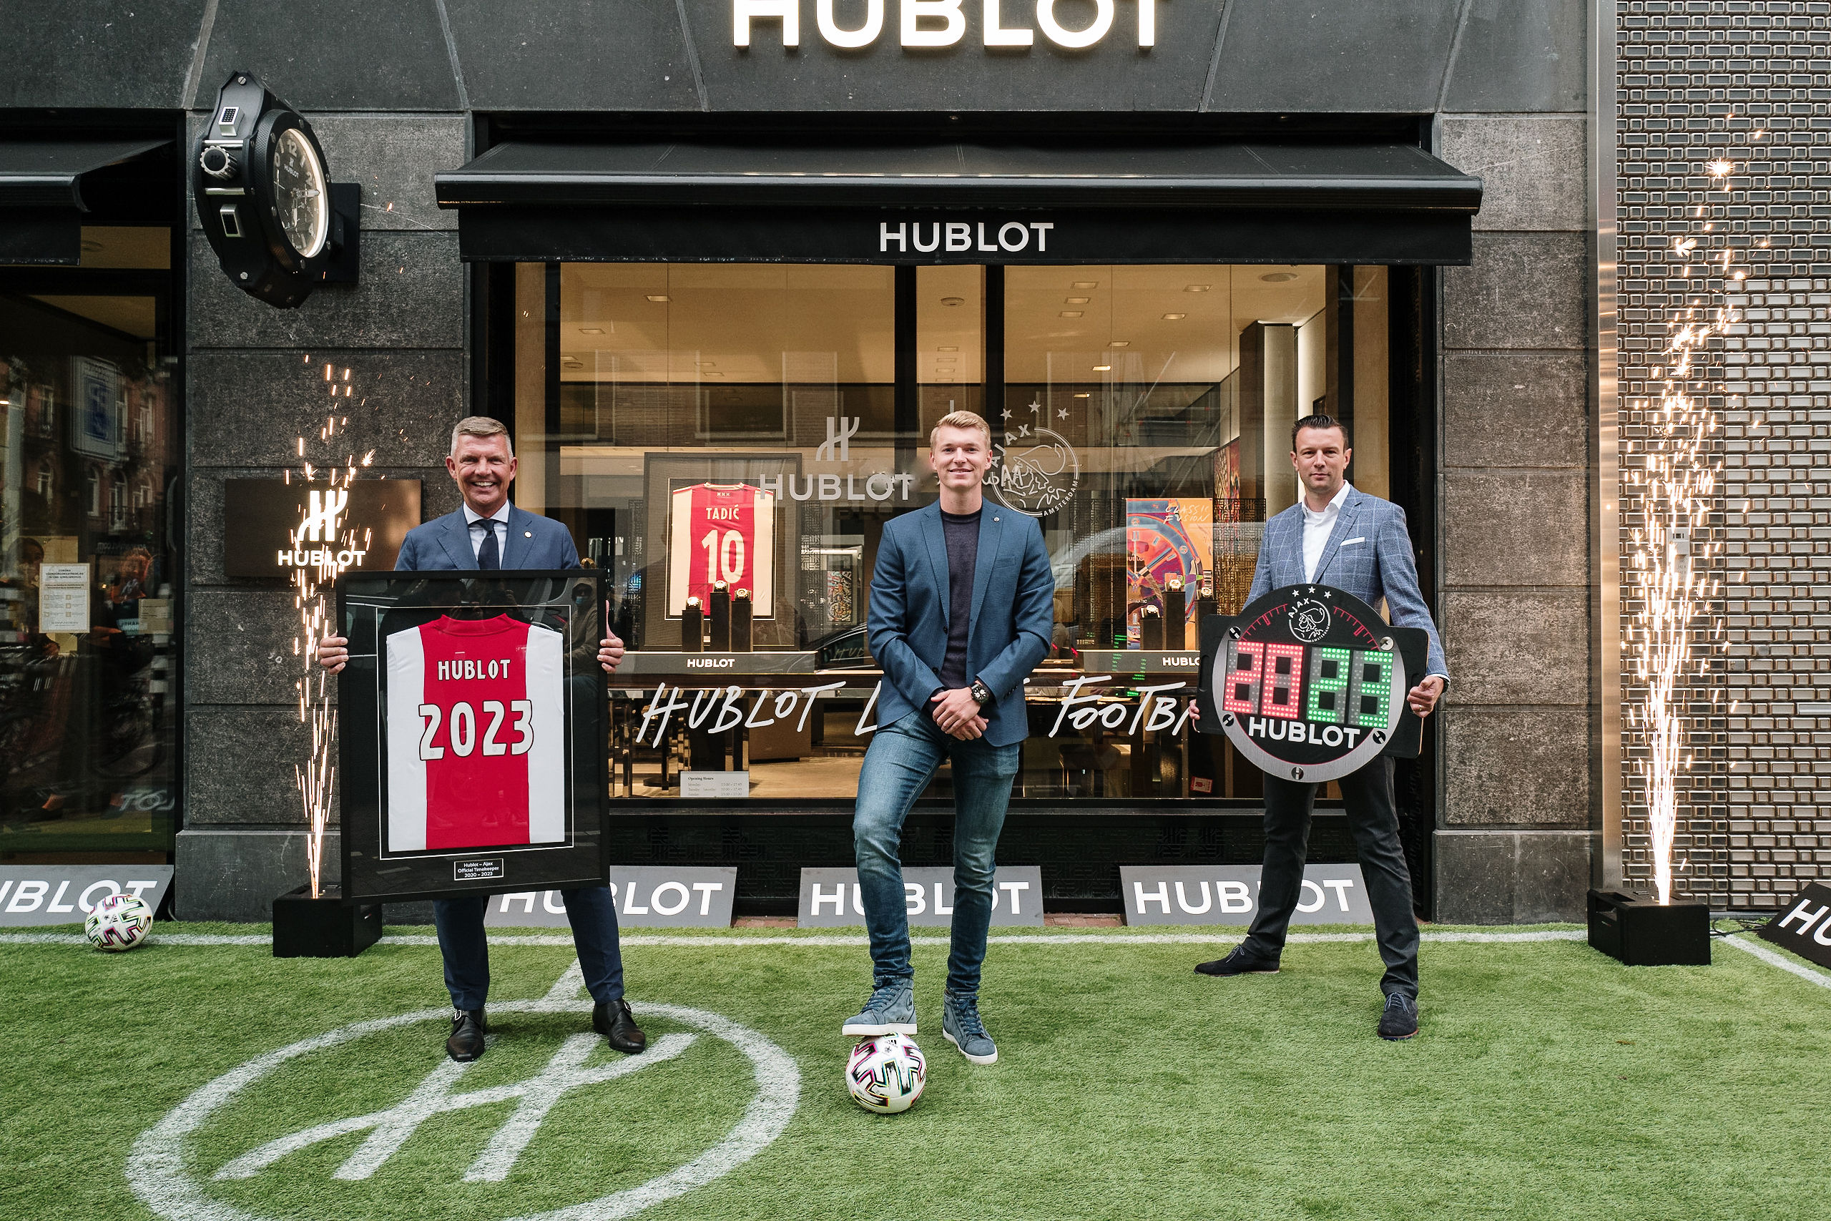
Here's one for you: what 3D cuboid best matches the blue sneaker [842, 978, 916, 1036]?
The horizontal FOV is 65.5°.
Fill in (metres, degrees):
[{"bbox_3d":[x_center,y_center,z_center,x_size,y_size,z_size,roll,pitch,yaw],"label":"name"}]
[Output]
[{"bbox_3d":[-0.098,1.090,3.920,0.110,0.155,0.300,-10,-19,29],"label":"blue sneaker"}]

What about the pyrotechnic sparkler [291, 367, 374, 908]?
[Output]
[{"bbox_3d":[-2.210,0.065,5.420,0.300,2.050,0.280,0,1,0],"label":"pyrotechnic sparkler"}]

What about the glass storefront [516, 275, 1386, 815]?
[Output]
[{"bbox_3d":[0.163,-0.400,6.160,3.800,2.500,0.140,0,1,0],"label":"glass storefront"}]

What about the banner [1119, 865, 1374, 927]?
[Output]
[{"bbox_3d":[1.365,1.178,5.885,1.000,0.280,0.020,0,-40,0],"label":"banner"}]

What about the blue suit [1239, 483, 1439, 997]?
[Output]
[{"bbox_3d":[1.381,0.430,4.750,0.700,1.690,0.520,0,1,22],"label":"blue suit"}]

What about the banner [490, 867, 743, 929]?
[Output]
[{"bbox_3d":[-1.254,1.178,5.885,1.000,0.280,0.020,0,-40,0],"label":"banner"}]

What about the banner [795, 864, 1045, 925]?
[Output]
[{"bbox_3d":[0.022,1.180,5.885,1.000,0.280,0.020,0,-40,0],"label":"banner"}]

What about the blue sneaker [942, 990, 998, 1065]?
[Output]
[{"bbox_3d":[0.164,1.262,4.360,0.110,0.160,0.300,0,1,-19],"label":"blue sneaker"}]

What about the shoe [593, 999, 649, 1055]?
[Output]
[{"bbox_3d":[-0.915,1.280,4.410,0.110,0.120,0.310,0,1,-27],"label":"shoe"}]

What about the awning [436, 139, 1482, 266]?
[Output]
[{"bbox_3d":[0.167,-1.660,5.770,4.000,0.680,0.780,0,1,0],"label":"awning"}]

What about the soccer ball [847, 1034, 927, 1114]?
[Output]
[{"bbox_3d":[-0.079,1.258,3.880,0.220,0.220,0.220,0,1,0],"label":"soccer ball"}]

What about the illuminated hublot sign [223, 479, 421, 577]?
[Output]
[{"bbox_3d":[-2.444,-0.339,5.870,0.810,0.400,0.050,0,1,0],"label":"illuminated hublot sign"}]

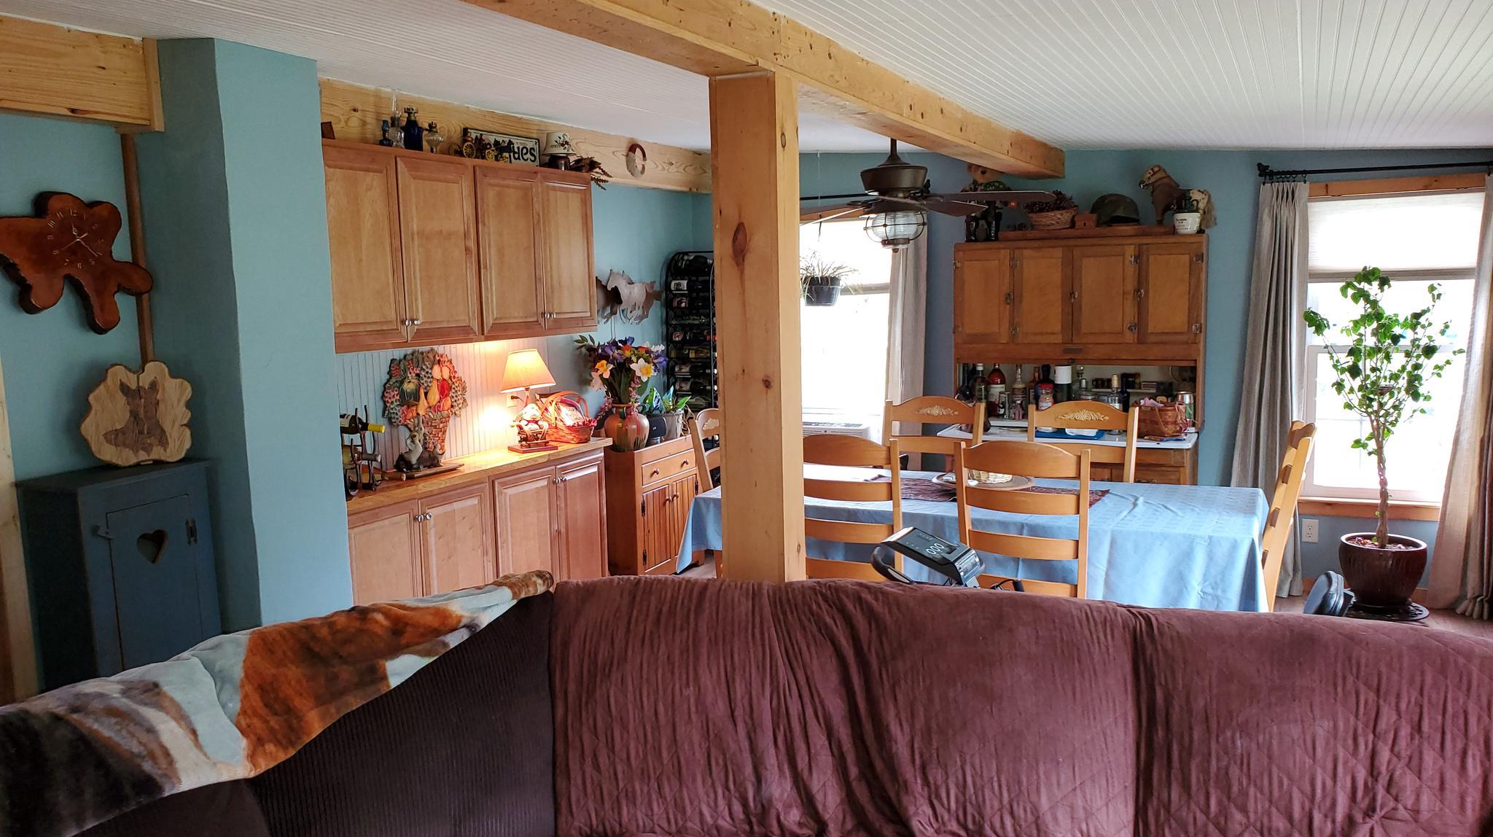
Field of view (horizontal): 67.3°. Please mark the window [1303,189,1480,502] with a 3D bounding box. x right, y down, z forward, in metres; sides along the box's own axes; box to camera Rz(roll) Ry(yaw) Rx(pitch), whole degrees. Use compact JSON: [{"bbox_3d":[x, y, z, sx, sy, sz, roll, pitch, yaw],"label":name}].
[{"bbox_3d":[3.041,-0.331,5.297,0.780,1.470,0.100,2,8,28],"label":"window"}]

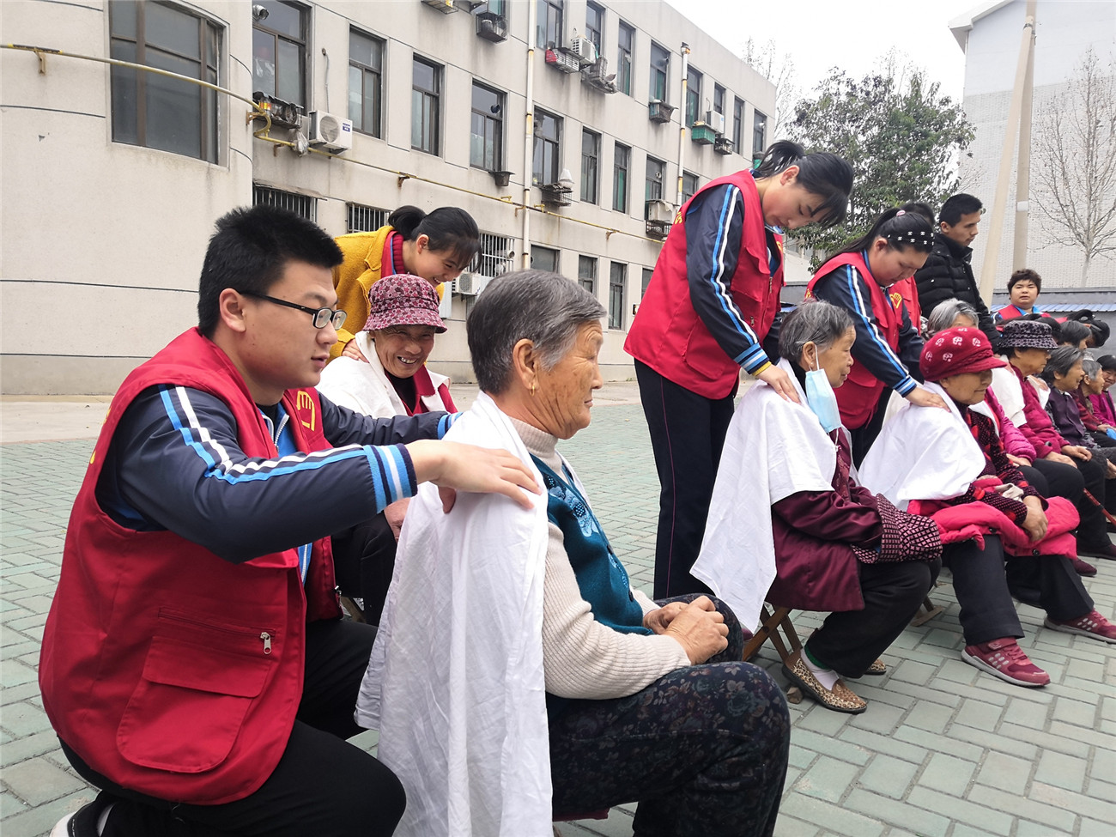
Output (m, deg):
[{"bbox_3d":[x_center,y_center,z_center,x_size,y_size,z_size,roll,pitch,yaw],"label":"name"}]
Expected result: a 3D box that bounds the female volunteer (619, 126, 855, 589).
[{"bbox_3d":[0.520,-0.005,2.507,0.620,1.500,0.470,5,6,28],"label":"female volunteer"}]

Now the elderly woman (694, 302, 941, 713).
[{"bbox_3d":[0.703,0.218,2.446,0.730,1.080,0.500,5,6,34],"label":"elderly woman"}]

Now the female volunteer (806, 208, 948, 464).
[{"bbox_3d":[1.171,-0.017,3.157,0.570,1.460,0.470,6,6,38],"label":"female volunteer"}]

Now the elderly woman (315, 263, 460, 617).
[{"bbox_3d":[-0.417,0.181,2.286,0.500,1.100,0.720,-1,6,-28],"label":"elderly woman"}]

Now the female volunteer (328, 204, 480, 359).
[{"bbox_3d":[-0.492,0.035,2.665,0.470,1.320,0.600,-3,7,-45],"label":"female volunteer"}]

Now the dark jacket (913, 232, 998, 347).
[{"bbox_3d":[1.829,-0.494,3.946,0.420,0.660,0.480,6,6,38],"label":"dark jacket"}]

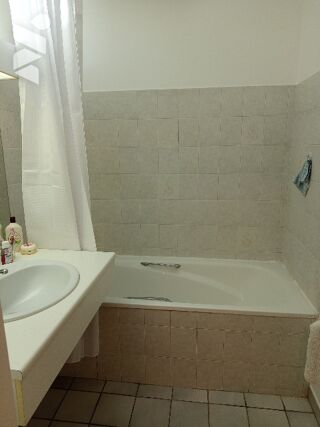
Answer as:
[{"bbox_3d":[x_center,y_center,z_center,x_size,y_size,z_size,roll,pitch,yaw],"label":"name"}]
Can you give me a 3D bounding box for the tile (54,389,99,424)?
[{"bbox_3d":[-0.449,1.056,1.619,0.198,0.010,0.198,1,12,7],"label":"tile"}]

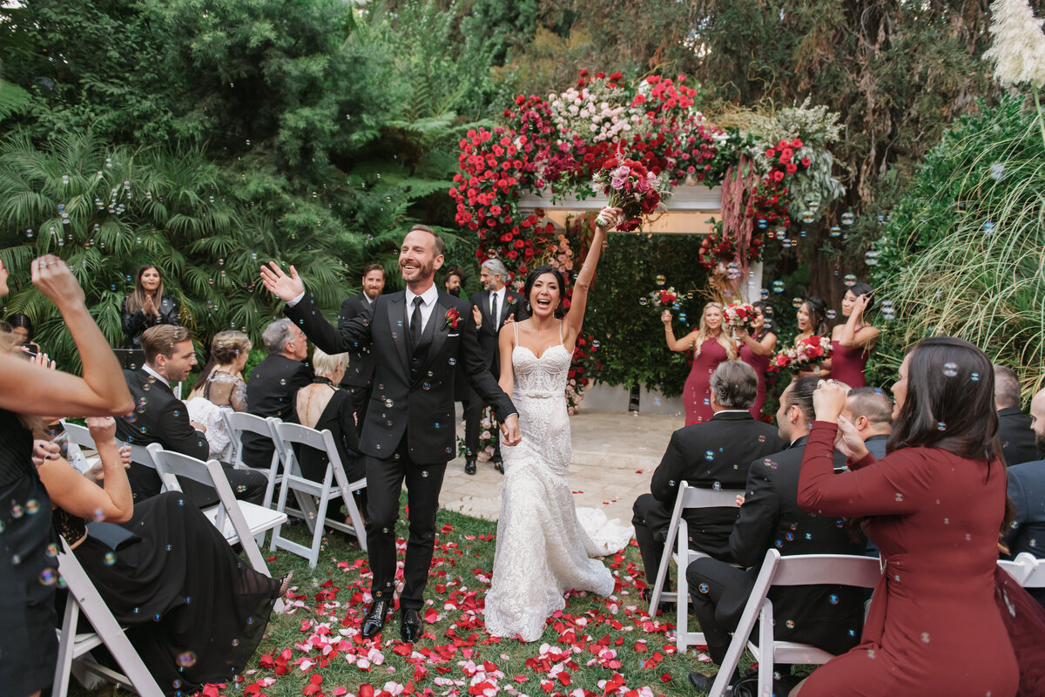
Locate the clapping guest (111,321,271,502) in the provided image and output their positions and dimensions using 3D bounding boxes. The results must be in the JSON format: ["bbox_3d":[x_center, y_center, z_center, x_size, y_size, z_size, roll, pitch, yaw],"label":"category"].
[{"bbox_3d":[-1.675,0.551,3.611,0.820,1.320,0.540,0,6,-30],"label":"clapping guest"}]

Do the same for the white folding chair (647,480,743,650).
[{"bbox_3d":[0.907,0.989,3.387,0.455,0.785,0.475,3,5,-5],"label":"white folding chair"}]

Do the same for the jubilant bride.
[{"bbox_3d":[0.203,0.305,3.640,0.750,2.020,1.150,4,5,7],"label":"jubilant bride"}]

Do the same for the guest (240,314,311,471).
[{"bbox_3d":[-1.430,0.479,4.467,0.520,1.340,0.820,7,6,38],"label":"guest"}]

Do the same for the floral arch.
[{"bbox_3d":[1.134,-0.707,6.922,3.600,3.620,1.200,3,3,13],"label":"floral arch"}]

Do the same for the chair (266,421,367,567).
[{"bbox_3d":[-1.165,0.804,4.115,0.455,0.785,0.475,7,6,33],"label":"chair"}]

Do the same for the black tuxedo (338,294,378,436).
[{"bbox_3d":[-1.215,0.299,5.572,0.560,1.480,0.320,2,3,-13],"label":"black tuxedo"}]

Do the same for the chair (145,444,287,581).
[{"bbox_3d":[-1.396,0.844,3.224,0.450,0.775,0.450,5,4,33],"label":"chair"}]

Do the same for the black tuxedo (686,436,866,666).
[{"bbox_3d":[0.949,0.807,2.688,0.570,0.970,0.700,2,3,-12],"label":"black tuxedo"}]

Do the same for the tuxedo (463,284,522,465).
[{"bbox_3d":[-0.231,0.231,6.050,0.570,1.500,0.340,3,3,0],"label":"tuxedo"}]

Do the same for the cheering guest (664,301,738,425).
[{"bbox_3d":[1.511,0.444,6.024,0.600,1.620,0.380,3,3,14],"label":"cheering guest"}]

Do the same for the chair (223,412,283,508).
[{"bbox_3d":[-1.567,0.769,4.354,0.450,0.775,0.450,5,4,31],"label":"chair"}]

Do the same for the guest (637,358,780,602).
[{"bbox_3d":[0.903,0.701,3.385,0.620,1.300,0.700,3,3,-5],"label":"guest"}]

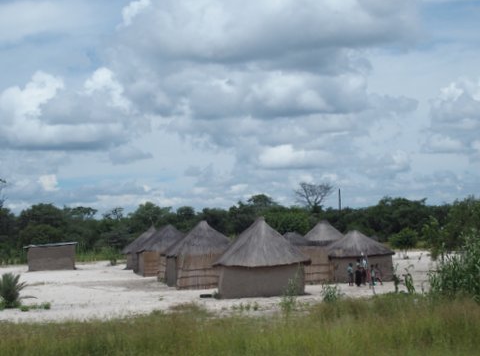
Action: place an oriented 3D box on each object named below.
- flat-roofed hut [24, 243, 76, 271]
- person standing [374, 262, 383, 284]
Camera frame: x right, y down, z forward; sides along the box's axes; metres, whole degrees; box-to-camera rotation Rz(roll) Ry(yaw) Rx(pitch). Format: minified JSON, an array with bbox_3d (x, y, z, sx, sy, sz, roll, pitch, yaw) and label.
[{"bbox_3d":[-19.264,8.190,108.071,5.200,2.750,3.800,-1,-3,-10],"label":"flat-roofed hut"},{"bbox_3d":[7.864,5.524,60.031,0.420,1.220,0.330,-2,-3,7],"label":"person standing"}]

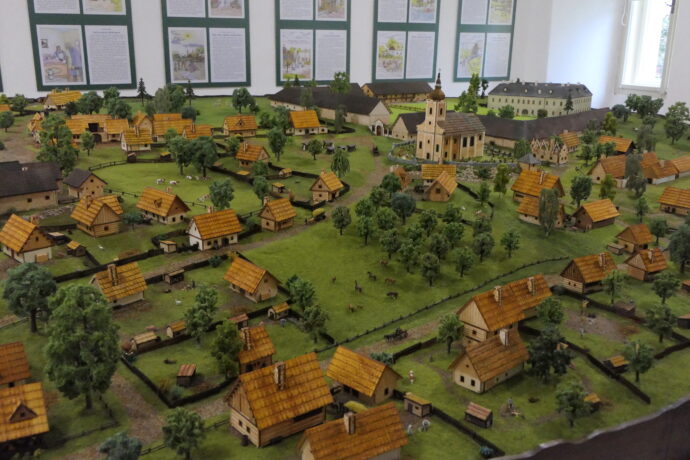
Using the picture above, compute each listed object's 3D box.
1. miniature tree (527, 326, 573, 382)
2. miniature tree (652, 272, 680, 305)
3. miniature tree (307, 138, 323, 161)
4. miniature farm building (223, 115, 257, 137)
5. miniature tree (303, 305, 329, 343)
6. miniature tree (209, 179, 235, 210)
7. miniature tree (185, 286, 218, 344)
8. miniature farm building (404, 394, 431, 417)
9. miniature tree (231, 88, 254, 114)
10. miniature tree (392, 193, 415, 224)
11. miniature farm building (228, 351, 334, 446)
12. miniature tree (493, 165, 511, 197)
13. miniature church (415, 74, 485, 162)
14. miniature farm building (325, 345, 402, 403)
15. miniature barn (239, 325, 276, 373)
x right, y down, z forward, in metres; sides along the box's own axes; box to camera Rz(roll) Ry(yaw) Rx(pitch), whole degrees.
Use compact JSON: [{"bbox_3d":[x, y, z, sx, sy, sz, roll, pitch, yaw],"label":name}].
[{"bbox_3d":[0.383,0.232,1.165,0.081,0.111,0.077,7,19,19],"label":"miniature tree"},{"bbox_3d":[0.663,0.122,1.304,0.057,0.067,0.057,1,19,0],"label":"miniature tree"},{"bbox_3d":[-0.112,-0.297,2.345,0.056,0.076,0.056,1,19,0],"label":"miniature tree"},{"bbox_3d":[-0.490,-0.487,2.964,0.137,0.088,0.081,-7,19,-25],"label":"miniature farm building"},{"bbox_3d":[-0.057,0.182,1.221,0.050,0.078,0.050,1,17,0],"label":"miniature tree"},{"bbox_3d":[-0.454,-0.131,2.330,0.088,0.115,0.088,1,17,0],"label":"miniature tree"},{"bbox_3d":[-0.295,0.177,1.281,0.068,0.121,0.064,-3,18,-14],"label":"miniature tree"},{"bbox_3d":[0.122,0.298,1.080,0.043,0.026,0.024,14,22,36],"label":"miniature farm building"},{"bbox_3d":[-0.612,-0.758,3.731,0.121,0.140,0.115,-2,18,-9],"label":"miniature tree"},{"bbox_3d":[0.225,-0.083,2.430,0.085,0.121,0.085,1,17,0],"label":"miniature tree"},{"bbox_3d":[-0.108,0.264,1.034,0.143,0.119,0.105,-11,20,-38],"label":"miniature farm building"},{"bbox_3d":[0.581,-0.182,2.347,0.067,0.118,0.067,1,17,0],"label":"miniature tree"},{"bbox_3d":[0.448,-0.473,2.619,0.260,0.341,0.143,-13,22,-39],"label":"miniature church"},{"bbox_3d":[0.029,0.223,1.002,0.095,0.052,0.073,16,23,39],"label":"miniature farm building"},{"bbox_3d":[-0.165,0.190,1.035,0.070,0.059,0.081,-11,22,-33],"label":"miniature barn"}]

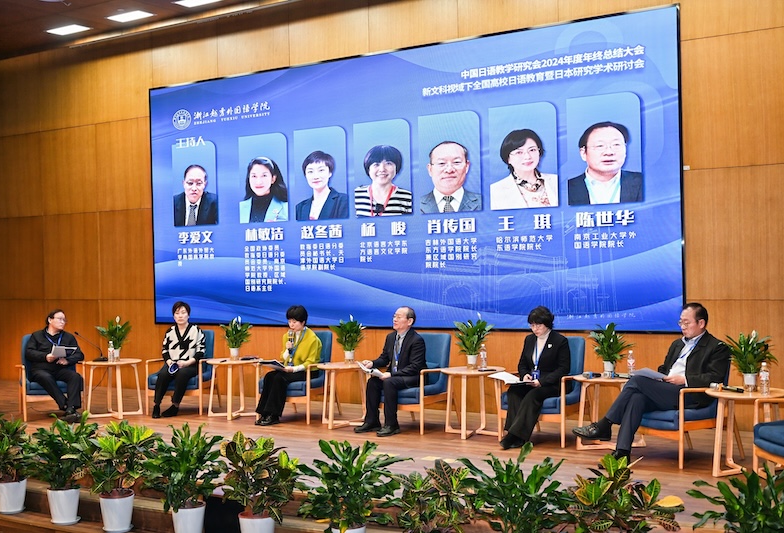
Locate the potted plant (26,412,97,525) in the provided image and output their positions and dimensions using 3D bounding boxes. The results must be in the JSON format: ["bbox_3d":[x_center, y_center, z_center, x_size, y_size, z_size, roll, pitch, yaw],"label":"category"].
[{"bbox_3d":[-2.551,1.540,7.718,0.540,0.850,0.530,-1,0,37],"label":"potted plant"}]

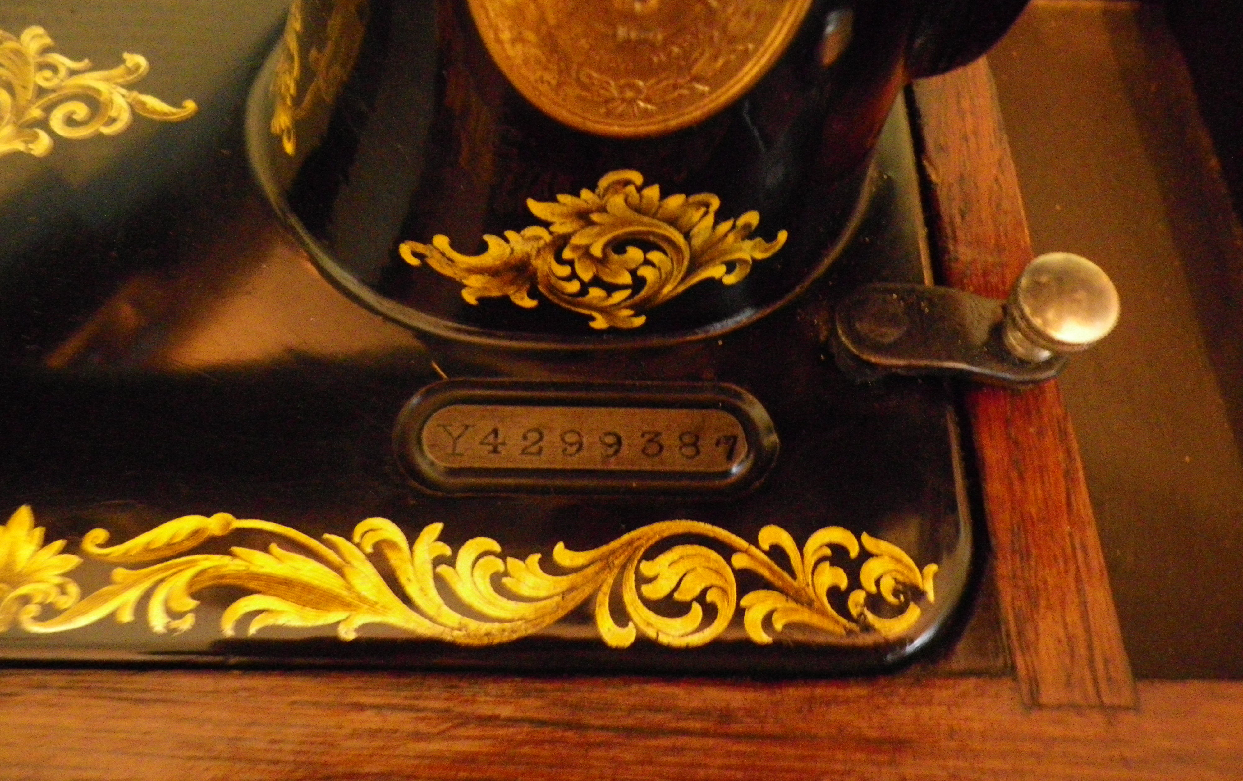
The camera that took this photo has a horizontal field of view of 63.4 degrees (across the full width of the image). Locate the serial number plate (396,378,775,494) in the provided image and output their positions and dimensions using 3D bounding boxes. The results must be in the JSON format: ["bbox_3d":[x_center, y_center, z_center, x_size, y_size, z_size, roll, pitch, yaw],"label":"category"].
[{"bbox_3d":[-0.005,0.006,0.131,0.049,0.003,0.017,1,59,2],"label":"serial number plate"}]

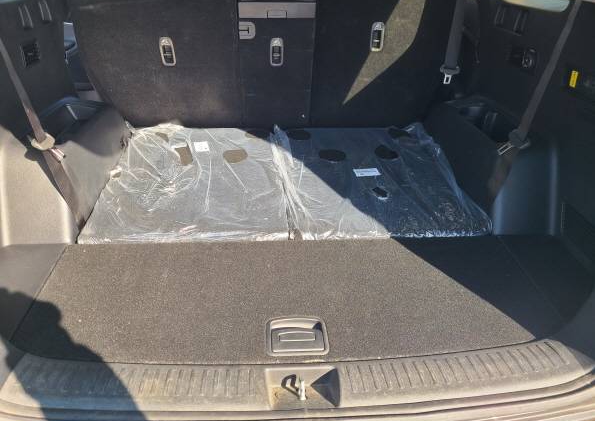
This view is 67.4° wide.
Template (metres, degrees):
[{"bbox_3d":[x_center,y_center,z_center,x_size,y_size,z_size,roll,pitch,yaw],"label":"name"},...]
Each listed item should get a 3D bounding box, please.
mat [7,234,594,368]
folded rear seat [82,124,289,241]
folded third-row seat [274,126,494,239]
[{"bbox_3d":[0.005,0.192,0.973,1.113,0.029,0.364,-1,34,-4],"label":"mat"},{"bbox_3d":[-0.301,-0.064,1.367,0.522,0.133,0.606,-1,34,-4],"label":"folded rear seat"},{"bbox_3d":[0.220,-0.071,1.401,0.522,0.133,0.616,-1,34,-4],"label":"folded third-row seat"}]

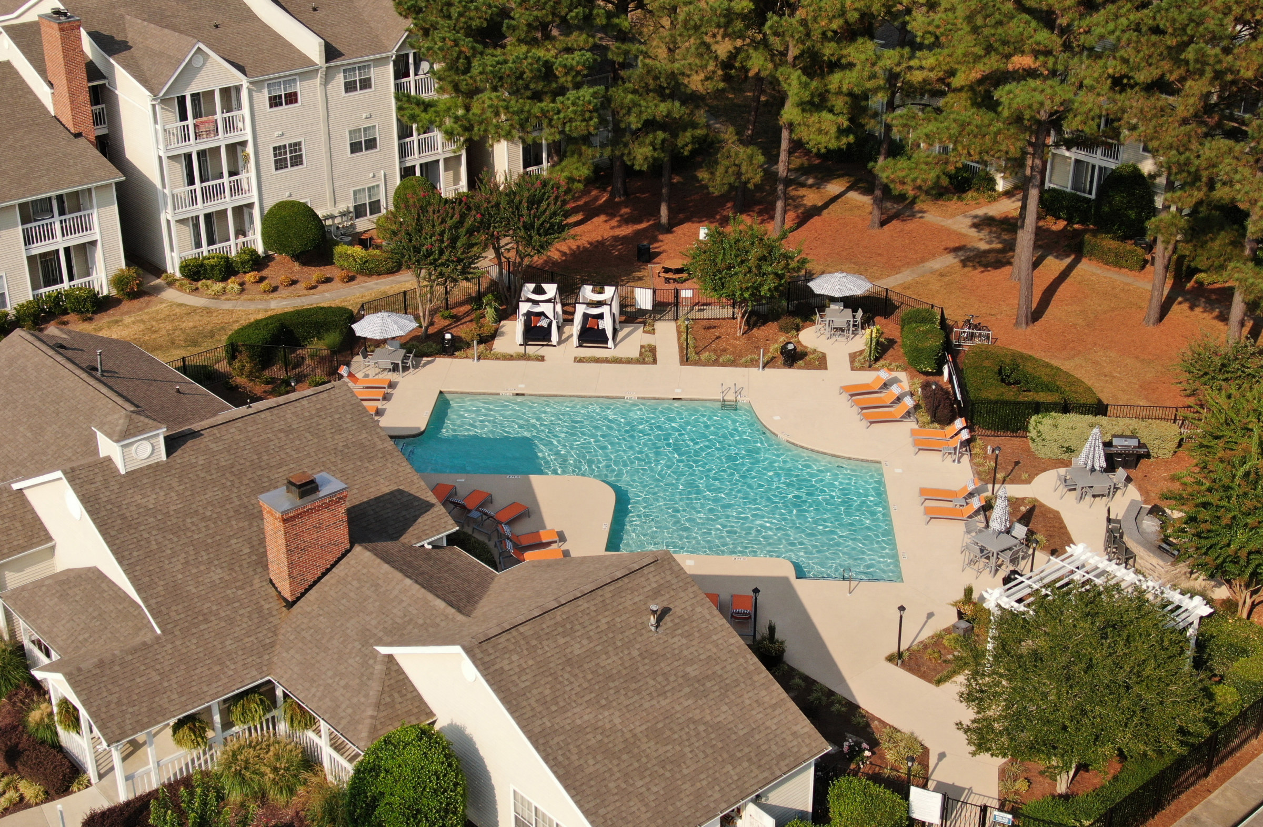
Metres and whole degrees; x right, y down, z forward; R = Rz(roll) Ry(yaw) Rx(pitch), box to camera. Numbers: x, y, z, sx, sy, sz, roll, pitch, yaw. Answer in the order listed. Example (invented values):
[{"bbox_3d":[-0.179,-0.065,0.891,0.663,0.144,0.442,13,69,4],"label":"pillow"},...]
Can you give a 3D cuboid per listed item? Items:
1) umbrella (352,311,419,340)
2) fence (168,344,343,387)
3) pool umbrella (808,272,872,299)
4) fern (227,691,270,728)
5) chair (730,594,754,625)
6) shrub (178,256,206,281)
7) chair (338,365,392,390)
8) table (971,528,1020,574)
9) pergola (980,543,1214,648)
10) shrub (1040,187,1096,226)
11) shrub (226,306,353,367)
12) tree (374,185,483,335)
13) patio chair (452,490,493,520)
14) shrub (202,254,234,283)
[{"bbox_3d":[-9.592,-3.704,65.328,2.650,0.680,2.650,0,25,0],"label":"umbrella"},{"bbox_3d":[-15.216,-1.838,67.484,6.700,1.450,1.600,-6,24,-12],"label":"fence"},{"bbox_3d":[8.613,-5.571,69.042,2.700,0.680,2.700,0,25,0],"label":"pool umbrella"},{"bbox_3d":[-9.943,7.685,43.644,1.000,0.920,1.000,0,23,0],"label":"fern"},{"bbox_3d":[3.277,5.876,49.425,0.660,0.820,1.970,2,25,4],"label":"chair"},{"bbox_3d":[-20.300,-6.716,77.640,1.180,1.020,1.180,0,26,0],"label":"shrub"},{"bbox_3d":[-10.564,-1.349,66.577,1.970,0.900,0.690,2,26,4],"label":"chair"},{"bbox_3d":[11.476,4.413,53.012,1.060,0.950,1.060,-15,27,-31],"label":"table"},{"bbox_3d":[12.792,6.153,46.553,4.800,2.750,4.800,-20,32,-36],"label":"pergola"},{"bbox_3d":[22.862,-10.897,87.996,1.400,1.350,3.300,-18,29,-35],"label":"shrub"},{"bbox_3d":[-14.120,-3.229,69.863,4.800,1.450,3.600,2,26,4],"label":"shrub"},{"bbox_3d":[-8.452,-6.399,71.319,4.600,6.700,4.500,0,23,0],"label":"tree"},{"bbox_3d":[-5.385,2.984,55.616,0.660,0.820,1.970,11,27,23],"label":"patio chair"},{"bbox_3d":[-19.100,-6.698,77.427,1.300,1.170,1.300,0,26,0],"label":"shrub"}]

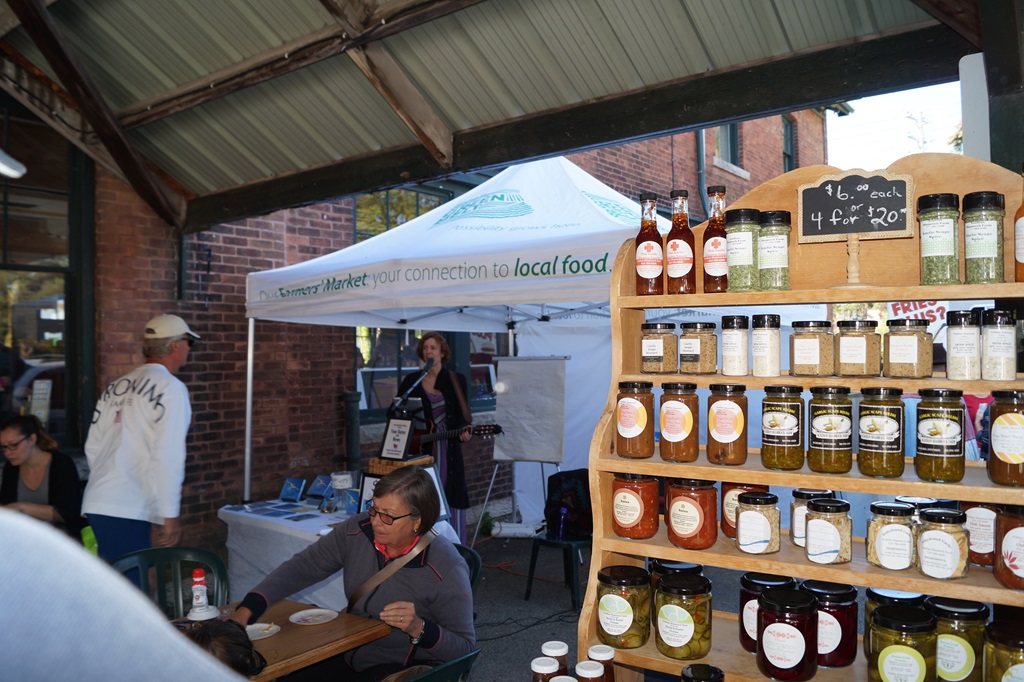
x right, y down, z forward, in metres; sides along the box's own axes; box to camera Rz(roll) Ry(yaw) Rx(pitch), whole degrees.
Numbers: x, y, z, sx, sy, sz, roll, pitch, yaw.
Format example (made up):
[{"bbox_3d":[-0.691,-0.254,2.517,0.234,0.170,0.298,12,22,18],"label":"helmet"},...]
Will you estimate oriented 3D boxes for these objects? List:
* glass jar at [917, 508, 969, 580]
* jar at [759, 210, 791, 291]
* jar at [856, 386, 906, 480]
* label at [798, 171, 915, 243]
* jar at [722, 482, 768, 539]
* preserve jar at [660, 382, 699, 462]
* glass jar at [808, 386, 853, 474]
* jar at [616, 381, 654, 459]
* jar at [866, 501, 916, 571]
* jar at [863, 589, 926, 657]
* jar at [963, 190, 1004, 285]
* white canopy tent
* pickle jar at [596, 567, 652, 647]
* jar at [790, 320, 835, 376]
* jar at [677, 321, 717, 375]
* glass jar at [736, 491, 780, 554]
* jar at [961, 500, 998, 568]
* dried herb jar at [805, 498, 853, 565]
[{"bbox_3d":[0.603,0.282,1.073,0.066,0.085,0.060,-1,-1,35],"label":"glass jar"},{"bbox_3d":[0.424,-0.143,1.239,0.051,0.133,0.051,0,-1,24],"label":"jar"},{"bbox_3d":[0.546,0.134,1.133,0.062,0.127,0.062,0,-1,32],"label":"jar"},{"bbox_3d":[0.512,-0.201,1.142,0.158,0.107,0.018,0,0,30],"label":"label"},{"bbox_3d":[0.388,0.268,1.272,0.077,0.108,0.077,0,-1,0],"label":"jar"},{"bbox_3d":[0.274,0.132,1.258,0.062,0.124,0.062,0,-1,22],"label":"preserve jar"},{"bbox_3d":[0.450,0.126,1.085,0.060,0.118,0.060,0,0,20],"label":"glass jar"},{"bbox_3d":[0.212,0.134,1.315,0.062,0.126,0.062,0,-1,0],"label":"jar"},{"bbox_3d":[0.544,0.279,1.101,0.066,0.085,0.059,0,-1,22],"label":"jar"},{"bbox_3d":[0.563,0.414,1.128,0.085,0.109,0.085,0,0,30],"label":"jar"},{"bbox_3d":[0.677,-0.147,1.101,0.051,0.134,0.051,-1,-1,43],"label":"jar"},{"bbox_3d":[0.305,0.162,5.610,3.050,3.070,3.050,-1,-1,37],"label":"white canopy tent"},{"bbox_3d":[0.178,0.425,1.223,0.084,0.109,0.084,0,0,0],"label":"pickle jar"},{"bbox_3d":[0.474,0.012,1.212,0.066,0.085,0.059,0,-1,34],"label":"jar"},{"bbox_3d":[0.320,0.015,1.316,0.066,0.087,0.060,-1,-1,34],"label":"jar"},{"bbox_3d":[0.373,0.276,1.163,0.067,0.083,0.062,0,0,0],"label":"glass jar"},{"bbox_3d":[0.692,0.265,1.111,0.077,0.108,0.077,0,-1,0],"label":"jar"},{"bbox_3d":[0.457,0.275,1.106,0.067,0.083,0.062,0,0,38],"label":"dried herb jar"}]

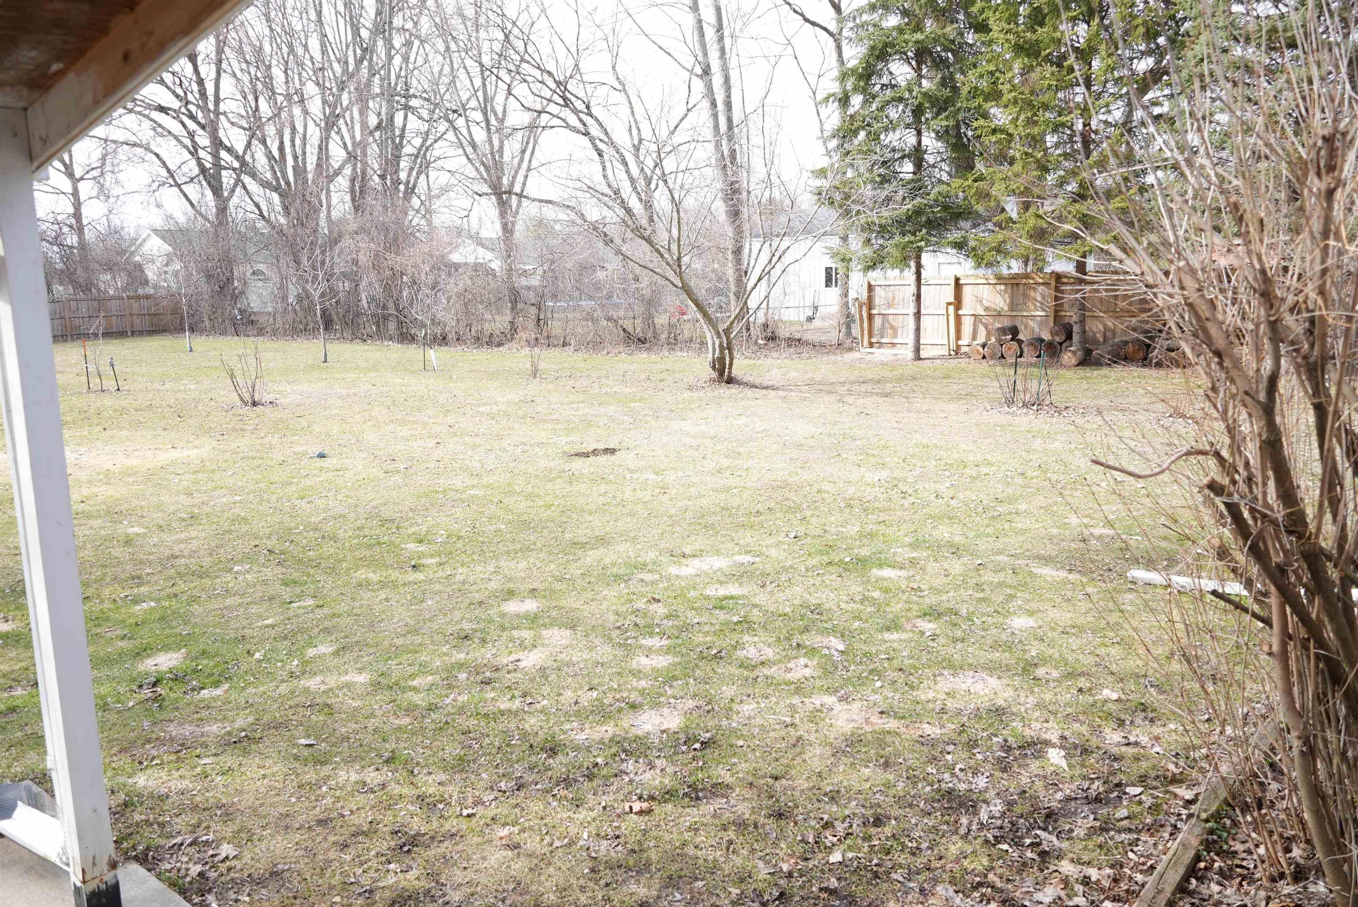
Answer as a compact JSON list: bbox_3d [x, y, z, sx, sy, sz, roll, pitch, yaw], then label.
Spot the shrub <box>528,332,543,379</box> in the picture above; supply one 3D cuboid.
[{"bbox_3d":[-2.878,-1.983,21.235,0.321,0.915,0.321,-3,9,-8],"label":"shrub"}]

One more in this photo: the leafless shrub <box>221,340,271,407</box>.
[{"bbox_3d":[-7.015,-1.288,17.106,0.794,1.023,0.755,-5,10,-22],"label":"leafless shrub"}]

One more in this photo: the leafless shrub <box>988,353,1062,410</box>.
[{"bbox_3d":[4.701,-0.972,14.343,1.040,0.651,0.936,1,9,18],"label":"leafless shrub"}]

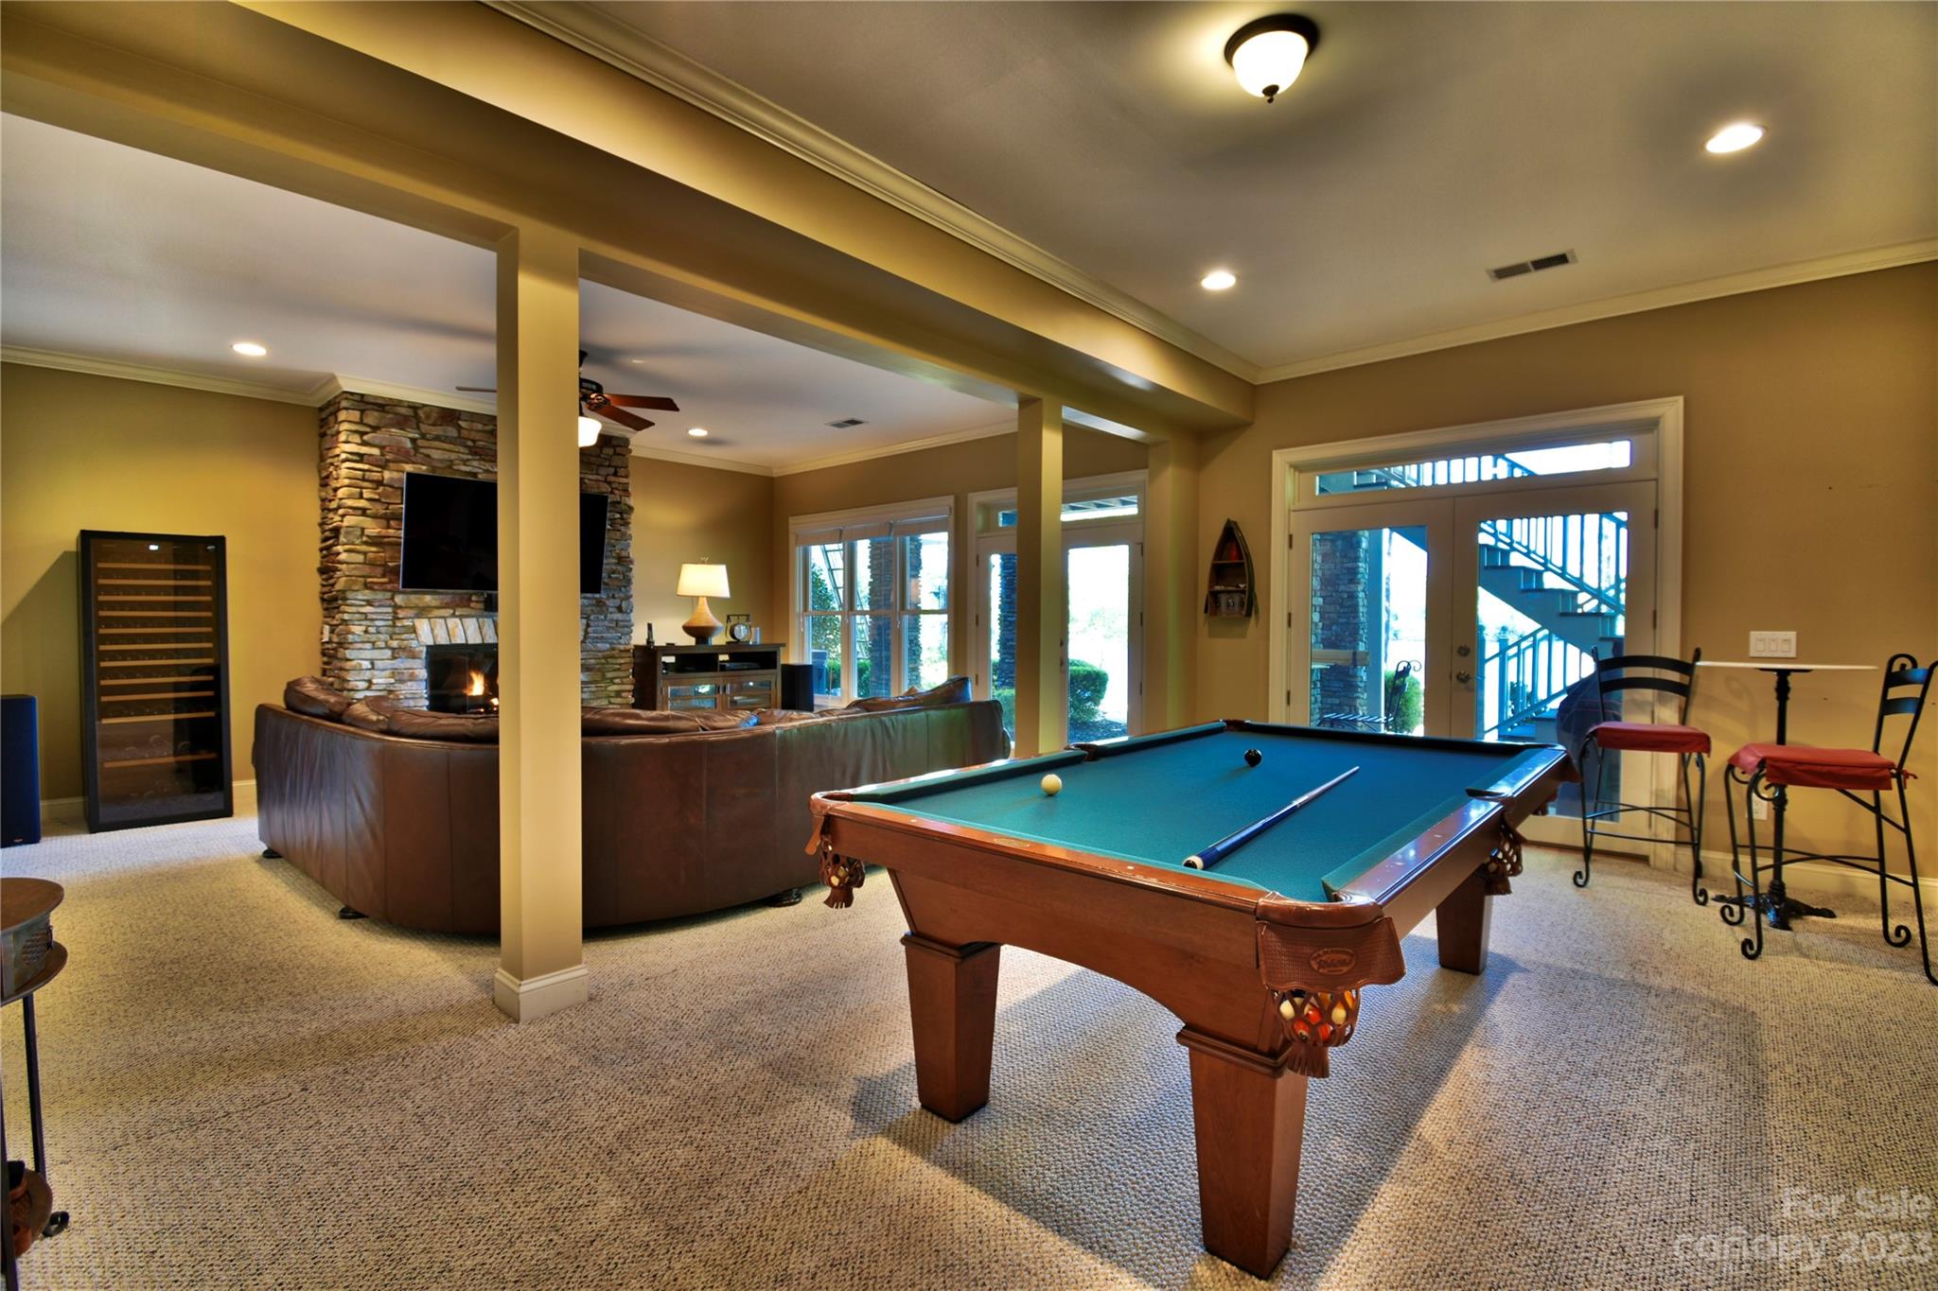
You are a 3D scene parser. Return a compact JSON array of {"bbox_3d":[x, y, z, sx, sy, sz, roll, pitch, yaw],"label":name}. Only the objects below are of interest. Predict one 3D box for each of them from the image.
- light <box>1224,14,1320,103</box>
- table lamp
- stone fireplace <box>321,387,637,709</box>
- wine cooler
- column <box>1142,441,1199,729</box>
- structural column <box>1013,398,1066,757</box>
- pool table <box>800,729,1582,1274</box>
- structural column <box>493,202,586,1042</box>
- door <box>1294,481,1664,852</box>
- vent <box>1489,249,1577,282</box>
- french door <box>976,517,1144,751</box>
[{"bbox_3d":[0.897,-1.714,2.399,0.270,0.190,0.270,2,2,42],"label":"light"},{"bbox_3d":[-2.577,-0.402,7.907,0.510,0.800,0.510,2,2,42],"label":"table lamp"},{"bbox_3d":[-3.886,-0.372,6.577,0.641,2.817,2.058,2,2,42],"label":"stone fireplace"},{"bbox_3d":[-5.108,0.203,5.078,0.643,1.745,0.621,2,2,42],"label":"wine cooler"},{"bbox_3d":[1.421,-0.140,5.616,0.177,2.470,0.414,2,2,42],"label":"column"},{"bbox_3d":[0.392,-0.106,4.533,0.202,2.451,0.202,2,2,42],"label":"structural column"},{"bbox_3d":[0.941,0.790,2.584,1.375,0.788,2.583,2,2,42],"label":"pool table"},{"bbox_3d":[-1.405,-0.071,2.652,0.202,2.464,0.202,2,2,42],"label":"structural column"},{"bbox_3d":[2.890,0.114,4.891,1.917,1.986,0.059,2,2,42],"label":"door"},{"bbox_3d":[2.733,-1.830,3.928,0.336,0.020,0.161,2,2,42],"label":"vent"},{"bbox_3d":[0.703,0.049,6.783,1.695,1.986,0.059,2,2,42],"label":"french door"}]

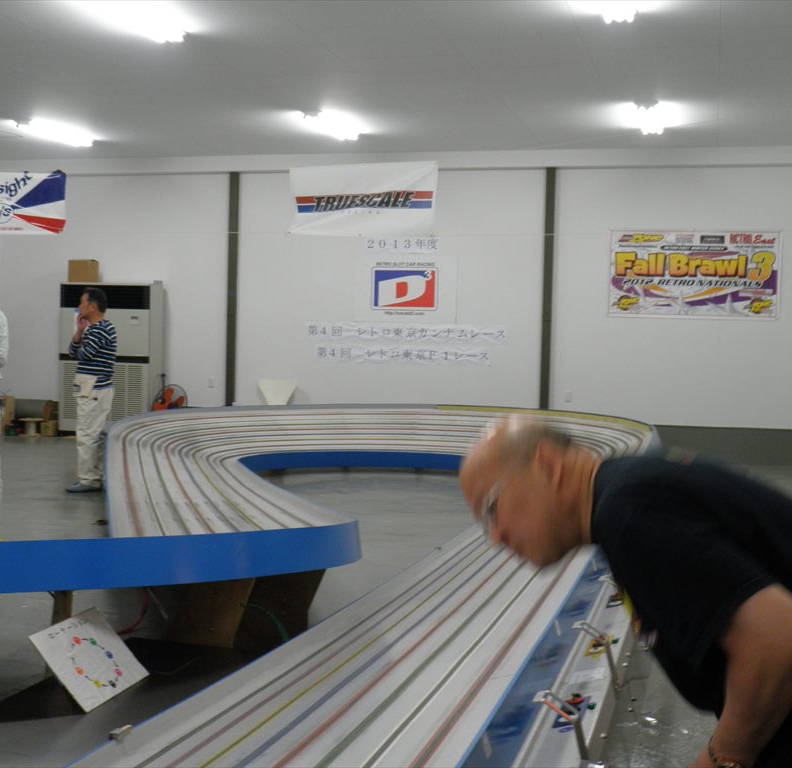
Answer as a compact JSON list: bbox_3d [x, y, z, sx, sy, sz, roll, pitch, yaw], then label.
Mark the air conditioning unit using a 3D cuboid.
[{"bbox_3d":[-3.641,-0.307,15.512,1.250,1.920,0.410,2,1,15],"label":"air conditioning unit"}]

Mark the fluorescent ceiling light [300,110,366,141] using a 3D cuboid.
[{"bbox_3d":[-0.680,-2.744,12.784,0.220,0.120,1.270,2,1,15],"label":"fluorescent ceiling light"}]

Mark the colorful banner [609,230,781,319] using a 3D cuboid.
[{"bbox_3d":[3.477,-1.274,14.171,1.940,1.020,0.020,2,1,15],"label":"colorful banner"}]

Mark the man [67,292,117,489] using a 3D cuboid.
[{"bbox_3d":[-2.471,0.033,9.940,0.380,1.670,0.460,1,1,-9],"label":"man"}]

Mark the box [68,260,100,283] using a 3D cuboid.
[{"bbox_3d":[-4.001,-1.438,15.606,0.320,0.280,0.250,2,1,15],"label":"box"}]

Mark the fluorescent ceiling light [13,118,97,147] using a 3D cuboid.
[{"bbox_3d":[-3.850,-2.849,13.719,0.220,0.120,1.270,2,1,15],"label":"fluorescent ceiling light"}]

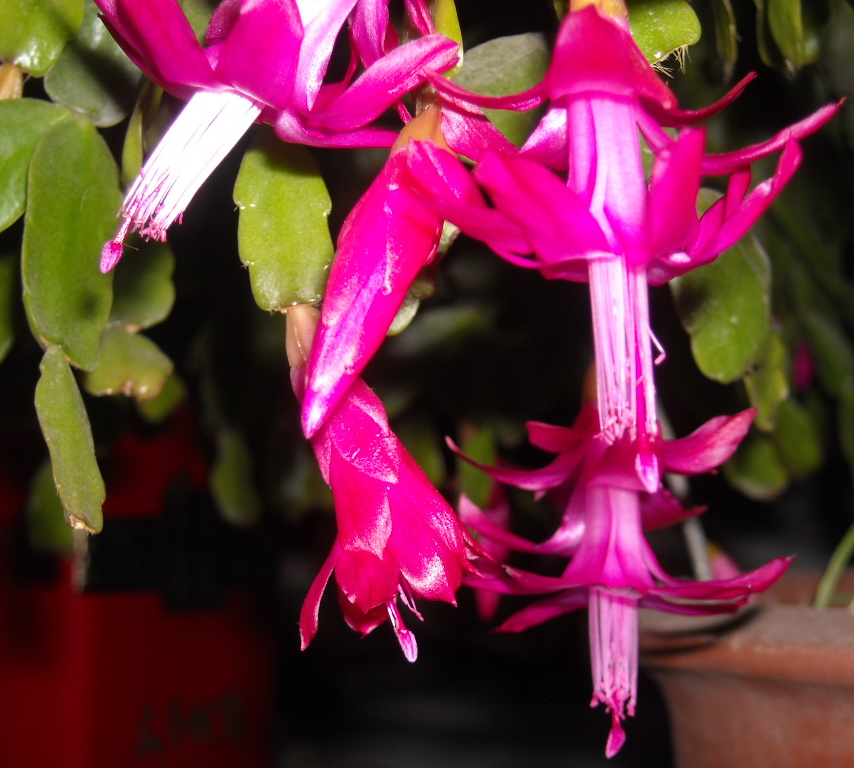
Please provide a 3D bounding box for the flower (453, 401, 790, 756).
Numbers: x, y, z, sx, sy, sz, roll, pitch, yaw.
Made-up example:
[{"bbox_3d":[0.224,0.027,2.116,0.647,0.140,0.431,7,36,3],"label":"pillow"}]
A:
[{"bbox_3d":[0.035,0.034,0.410,0.060,0.067,0.056,-3,3,0],"label":"flower"}]

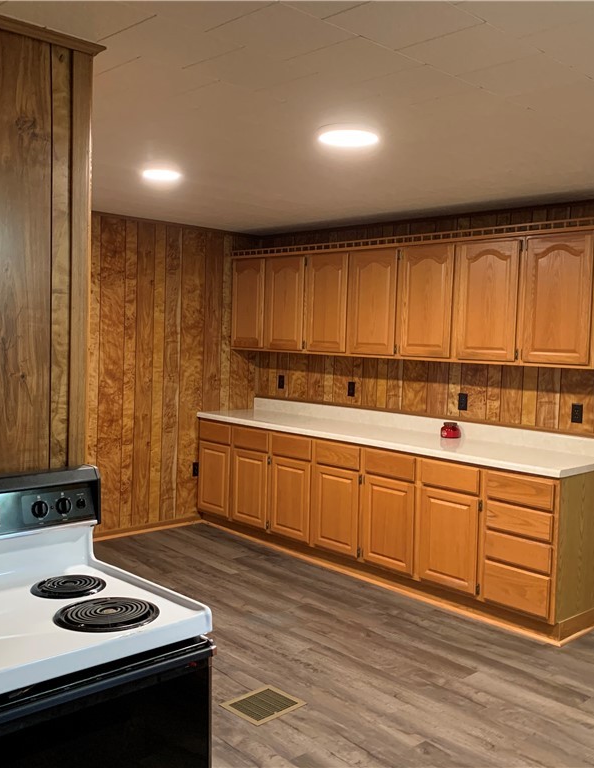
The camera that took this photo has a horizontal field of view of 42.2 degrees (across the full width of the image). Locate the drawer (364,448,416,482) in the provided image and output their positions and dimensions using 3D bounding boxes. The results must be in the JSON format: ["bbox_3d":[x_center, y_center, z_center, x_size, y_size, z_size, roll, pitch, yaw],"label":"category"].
[{"bbox_3d":[0.717,0.494,4.868,0.400,0.150,0.399,-2,6,-43],"label":"drawer"}]

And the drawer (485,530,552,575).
[{"bbox_3d":[1.340,0.889,4.241,0.450,0.150,0.395,-2,5,-42],"label":"drawer"}]

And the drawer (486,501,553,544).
[{"bbox_3d":[1.321,0.724,4.224,0.400,0.145,0.402,-2,6,-43],"label":"drawer"}]

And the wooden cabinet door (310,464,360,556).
[{"bbox_3d":[0.267,0.834,5.092,0.025,0.557,0.404,-2,6,-43],"label":"wooden cabinet door"}]

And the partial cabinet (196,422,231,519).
[{"bbox_3d":[-0.428,0.660,6.278,0.623,0.769,0.438,-2,6,-43],"label":"partial cabinet"}]

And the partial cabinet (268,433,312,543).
[{"bbox_3d":[0.169,0.723,5.646,0.604,0.745,0.450,-2,5,-42],"label":"partial cabinet"}]

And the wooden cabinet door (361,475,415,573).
[{"bbox_3d":[0.575,0.867,4.774,0.030,0.563,0.411,-2,5,-42],"label":"wooden cabinet door"}]

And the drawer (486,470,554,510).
[{"bbox_3d":[1.325,0.562,4.213,0.400,0.153,0.407,-2,6,-43],"label":"drawer"}]

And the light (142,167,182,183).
[{"bbox_3d":[-0.691,-1.052,3.905,0.220,0.035,0.220,1,4,0],"label":"light"}]

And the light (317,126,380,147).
[{"bbox_3d":[0.206,-0.971,3.064,0.230,0.035,0.230,1,4,0],"label":"light"}]

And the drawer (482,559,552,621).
[{"bbox_3d":[1.337,1.087,4.253,0.450,0.221,0.390,-2,5,-42],"label":"drawer"}]

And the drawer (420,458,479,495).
[{"bbox_3d":[1.039,0.530,4.559,0.450,0.150,0.402,-2,5,-42],"label":"drawer"}]

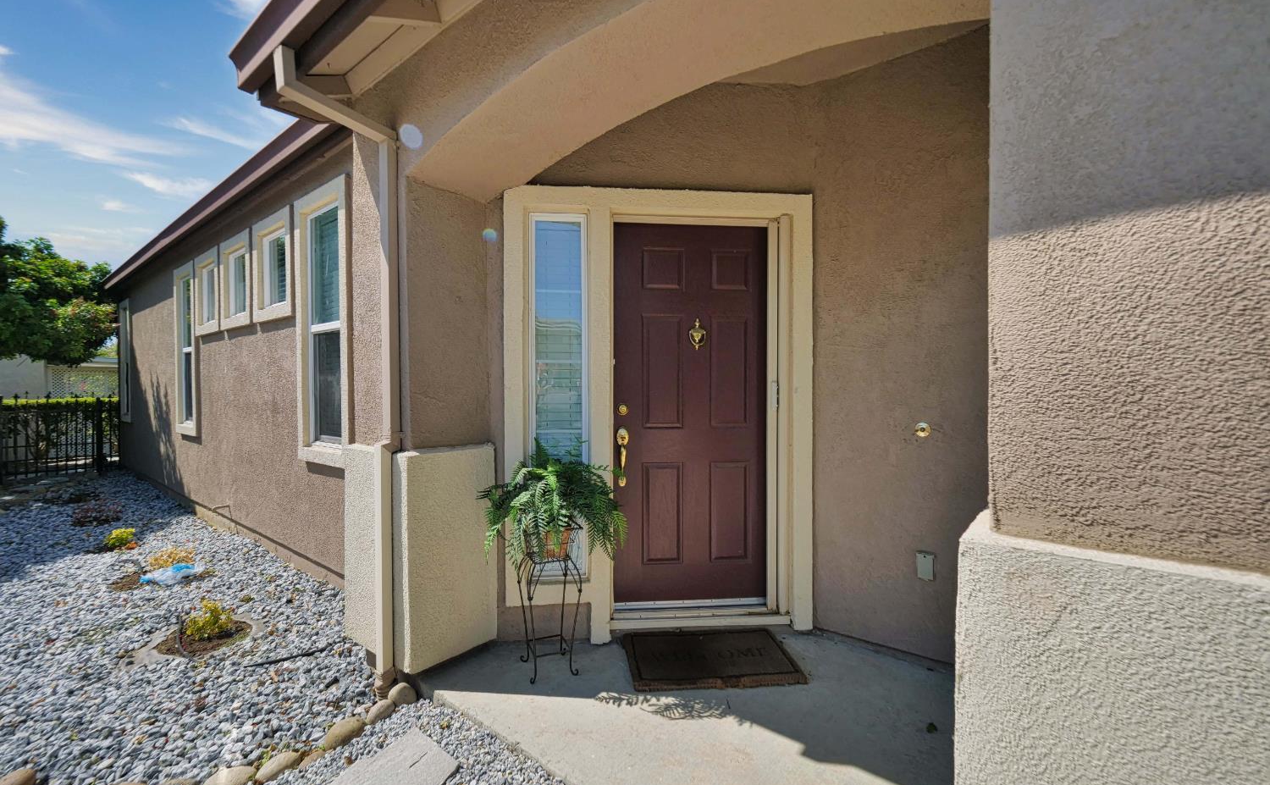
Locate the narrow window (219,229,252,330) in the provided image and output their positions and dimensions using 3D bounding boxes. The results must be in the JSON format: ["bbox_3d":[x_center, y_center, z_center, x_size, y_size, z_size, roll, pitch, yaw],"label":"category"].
[{"bbox_3d":[-3.523,-0.982,4.606,0.826,0.801,0.110,0,1,37],"label":"narrow window"}]

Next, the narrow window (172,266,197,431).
[{"bbox_3d":[-4.907,-0.462,5.675,0.836,1.845,0.110,0,1,37],"label":"narrow window"}]

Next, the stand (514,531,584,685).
[{"bbox_3d":[-0.390,0.919,2.307,0.240,0.640,0.240,0,1,-22],"label":"stand"}]

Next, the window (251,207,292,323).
[{"bbox_3d":[-2.816,-0.975,4.064,0.811,0.810,0.110,0,1,37],"label":"window"}]

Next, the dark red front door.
[{"bbox_3d":[0.304,0.113,2.758,0.840,2.000,0.050,0,1,-5],"label":"dark red front door"}]

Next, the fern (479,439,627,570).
[{"bbox_3d":[-0.369,0.489,2.301,0.610,0.540,0.570,0,1,-5],"label":"fern"}]

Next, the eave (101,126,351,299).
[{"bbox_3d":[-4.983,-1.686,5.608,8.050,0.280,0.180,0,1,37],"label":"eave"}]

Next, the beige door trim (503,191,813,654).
[{"bbox_3d":[0.137,0.123,2.643,1.555,2.250,0.130,0,1,-5],"label":"beige door trim"}]

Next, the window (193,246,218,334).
[{"bbox_3d":[-4.217,-0.988,5.138,0.799,0.797,0.110,0,1,37],"label":"window"}]

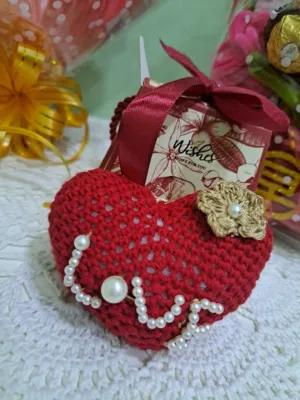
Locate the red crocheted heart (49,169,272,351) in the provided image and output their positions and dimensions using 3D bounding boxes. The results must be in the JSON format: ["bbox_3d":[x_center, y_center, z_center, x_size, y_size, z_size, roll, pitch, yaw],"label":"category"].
[{"bbox_3d":[0.007,0.037,0.166,0.131,0.109,0.056,12,7,2],"label":"red crocheted heart"}]

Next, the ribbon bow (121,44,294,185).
[{"bbox_3d":[0.035,-0.046,0.178,0.098,0.080,0.045,18,10,3],"label":"ribbon bow"}]

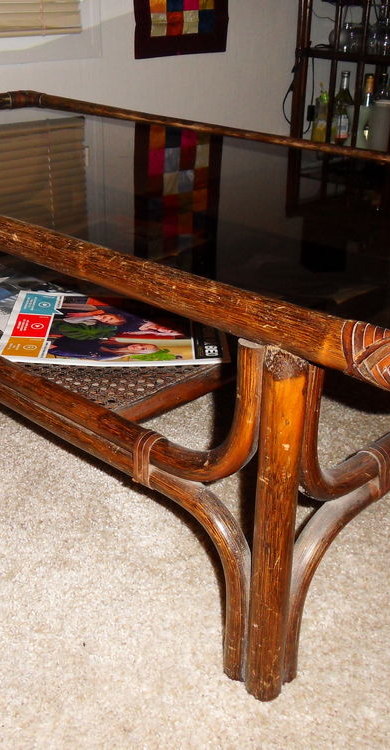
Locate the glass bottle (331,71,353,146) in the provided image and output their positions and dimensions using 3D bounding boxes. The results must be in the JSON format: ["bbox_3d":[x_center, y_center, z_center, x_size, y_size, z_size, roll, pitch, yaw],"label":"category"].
[{"bbox_3d":[0.641,-1.153,3.380,0.077,0.305,0.077,1,25,0],"label":"glass bottle"}]

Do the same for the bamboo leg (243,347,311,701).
[{"bbox_3d":[0.076,0.156,0.737,0.043,0.393,0.043,1,25,-1],"label":"bamboo leg"}]

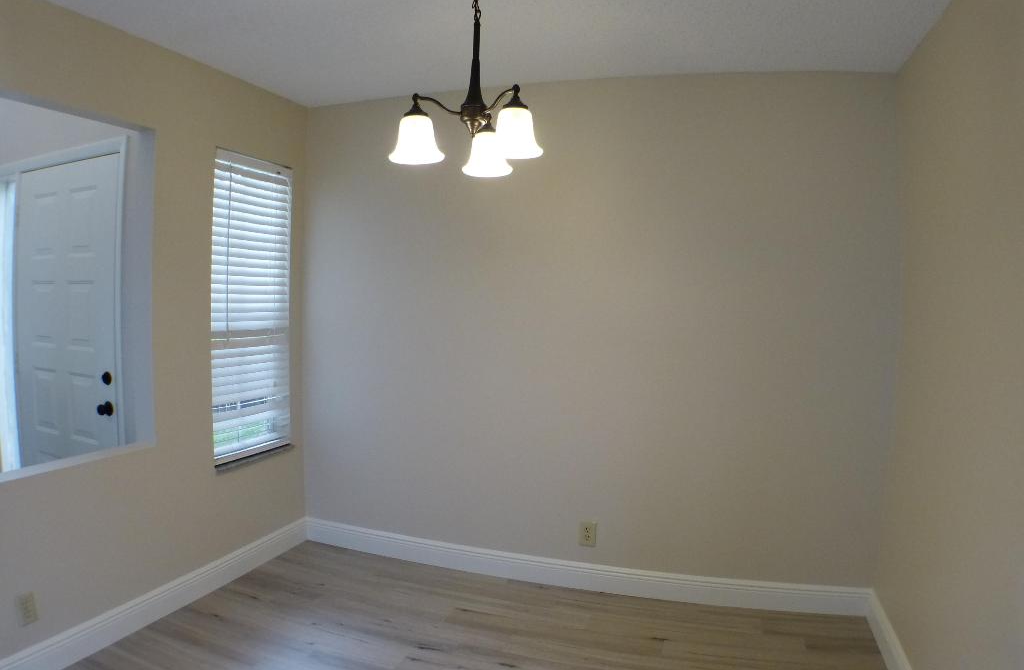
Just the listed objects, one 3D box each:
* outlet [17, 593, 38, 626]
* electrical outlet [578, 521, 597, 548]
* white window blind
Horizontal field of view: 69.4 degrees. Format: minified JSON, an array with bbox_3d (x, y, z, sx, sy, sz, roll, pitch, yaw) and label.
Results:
[{"bbox_3d":[-1.638,0.925,2.500,0.012,0.112,0.070,2,3,18],"label":"outlet"},{"bbox_3d":[0.357,0.942,3.500,0.074,0.118,0.012,2,3,18],"label":"electrical outlet"},{"bbox_3d":[-1.265,-0.140,3.600,0.070,1.440,0.560,2,3,18],"label":"white window blind"}]

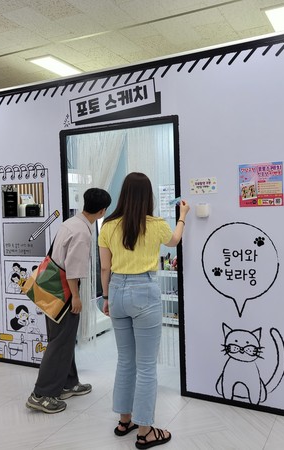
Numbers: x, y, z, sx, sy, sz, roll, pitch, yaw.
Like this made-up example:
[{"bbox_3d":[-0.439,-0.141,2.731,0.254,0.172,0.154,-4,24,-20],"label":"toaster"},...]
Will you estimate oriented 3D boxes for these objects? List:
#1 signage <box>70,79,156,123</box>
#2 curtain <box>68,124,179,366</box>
[{"bbox_3d":[-0.235,-0.955,3.506,0.785,0.210,0.020,-3,1,28],"label":"signage"},{"bbox_3d":[-0.171,0.161,3.616,0.970,1.830,0.100,-1,2,28],"label":"curtain"}]

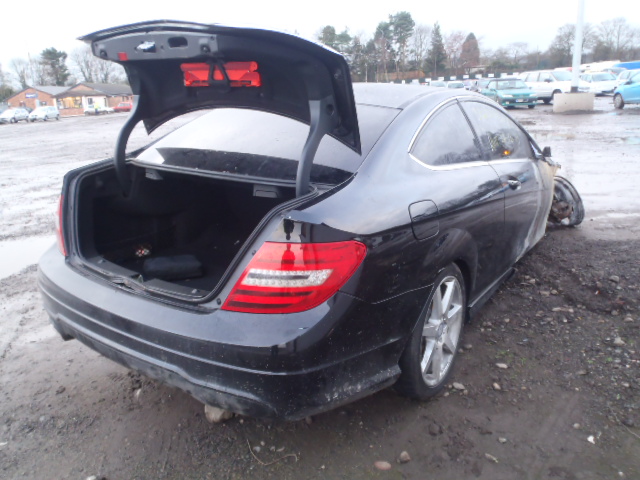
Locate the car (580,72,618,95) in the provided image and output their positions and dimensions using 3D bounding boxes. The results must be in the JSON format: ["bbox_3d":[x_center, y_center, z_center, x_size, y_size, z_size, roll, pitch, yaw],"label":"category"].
[{"bbox_3d":[16.611,-9.732,32.579,1.720,1.430,4.250,-2,16,4],"label":"car"}]

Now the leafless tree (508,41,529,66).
[{"bbox_3d":[43.640,-38.807,114.153,4.200,8.900,4.200,3,17,21],"label":"leafless tree"}]

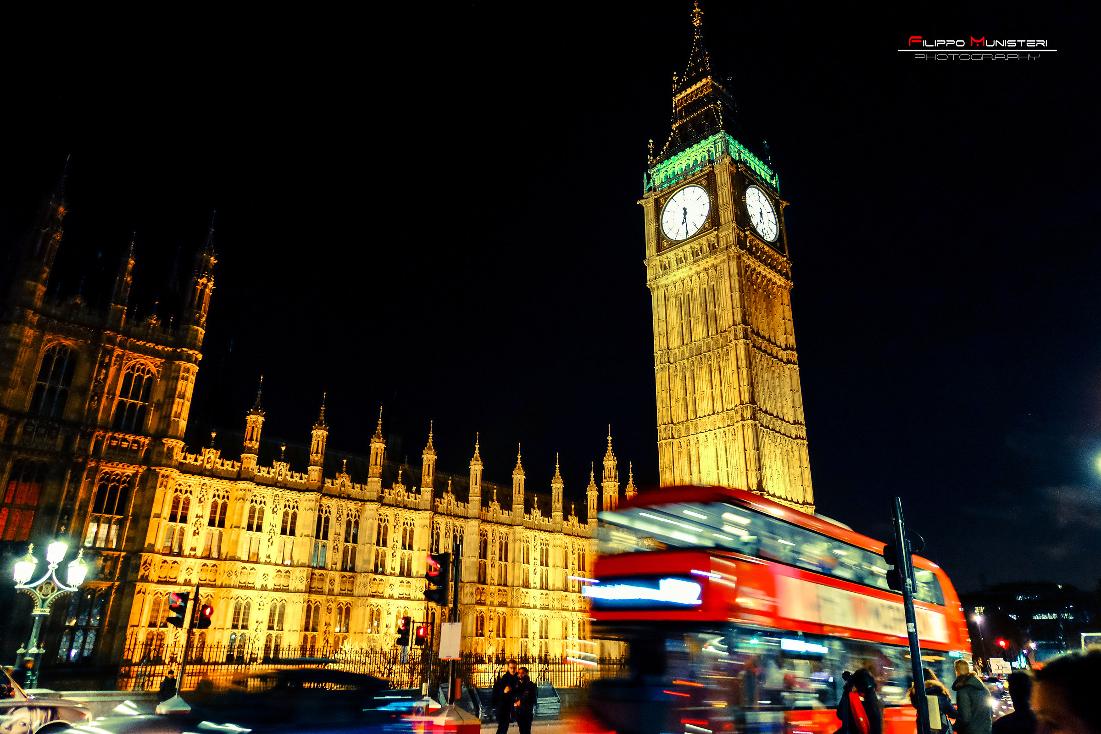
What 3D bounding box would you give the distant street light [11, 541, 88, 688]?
[{"bbox_3d":[-13.475,6.266,19.443,1.580,4.150,0.580,19,-28,-39],"label":"distant street light"}]

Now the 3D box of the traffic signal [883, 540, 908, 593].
[{"bbox_3d":[4.087,2.342,8.600,0.280,0.580,0.230,19,-28,-39],"label":"traffic signal"}]

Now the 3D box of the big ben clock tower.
[{"bbox_3d":[21.381,-10.968,92.817,13.600,96.300,13.600,21,-30,-40],"label":"big ben clock tower"}]

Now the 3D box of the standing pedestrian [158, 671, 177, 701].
[{"bbox_3d":[-11.413,9.893,21.686,0.500,1.720,0.340,11,-23,-23],"label":"standing pedestrian"}]

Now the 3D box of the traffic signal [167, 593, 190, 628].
[{"bbox_3d":[-9.637,6.289,19.000,0.340,0.890,0.310,19,-28,-39],"label":"traffic signal"}]

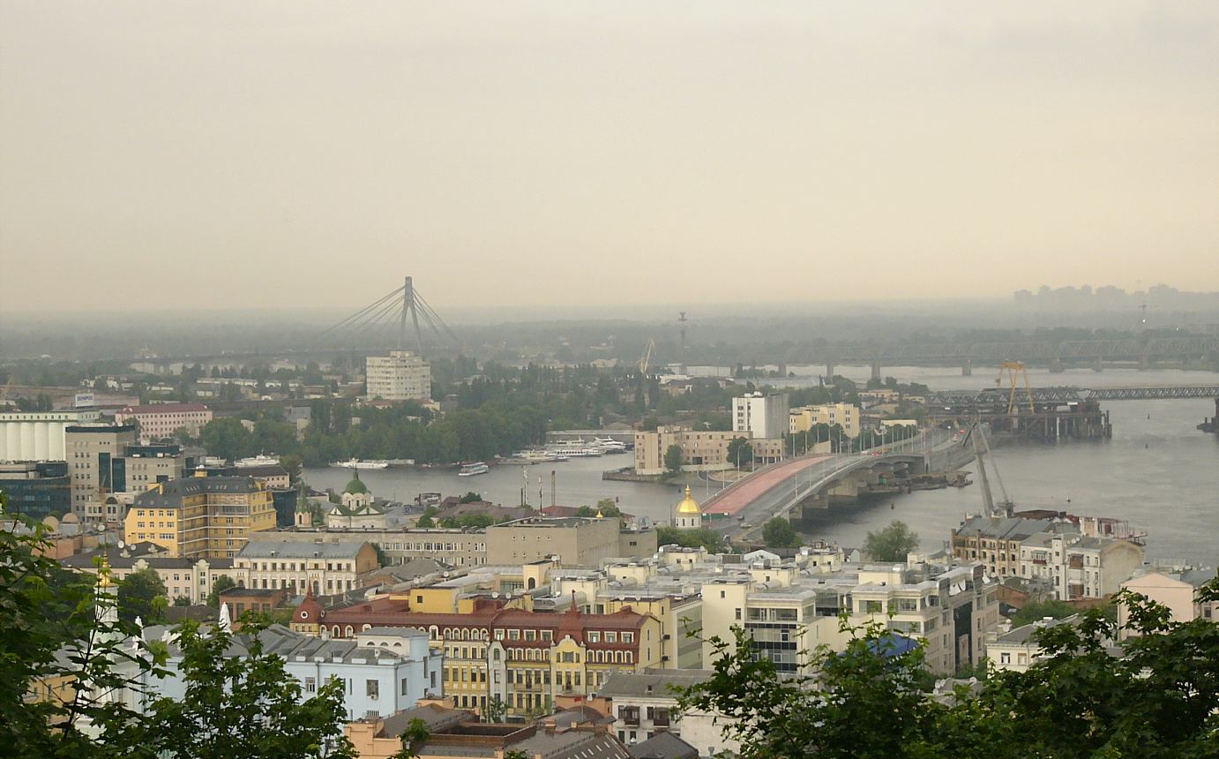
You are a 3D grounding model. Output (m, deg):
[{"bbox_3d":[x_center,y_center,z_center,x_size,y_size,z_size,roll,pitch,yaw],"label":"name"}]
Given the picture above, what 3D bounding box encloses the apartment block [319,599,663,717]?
[{"bbox_3d":[-19.300,46.070,502.490,55.500,20.500,12.500,0,2,21],"label":"apartment block"}]

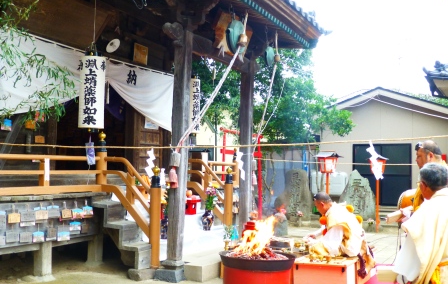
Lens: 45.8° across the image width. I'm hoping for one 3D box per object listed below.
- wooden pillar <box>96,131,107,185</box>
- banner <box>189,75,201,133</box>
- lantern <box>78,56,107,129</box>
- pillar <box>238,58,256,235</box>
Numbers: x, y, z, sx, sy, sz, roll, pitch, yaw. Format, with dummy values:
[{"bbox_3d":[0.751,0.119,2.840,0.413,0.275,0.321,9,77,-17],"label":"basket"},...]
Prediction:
[{"bbox_3d":[-1.643,0.242,7.142,0.141,0.778,0.141,-1,-3,26],"label":"wooden pillar"},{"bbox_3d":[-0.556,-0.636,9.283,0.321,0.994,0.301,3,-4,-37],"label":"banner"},{"bbox_3d":[-1.729,-0.650,6.965,0.335,0.954,0.335,1,-3,-8],"label":"lantern"},{"bbox_3d":[0.380,0.205,8.561,0.214,3.136,0.214,-1,-3,26],"label":"pillar"}]

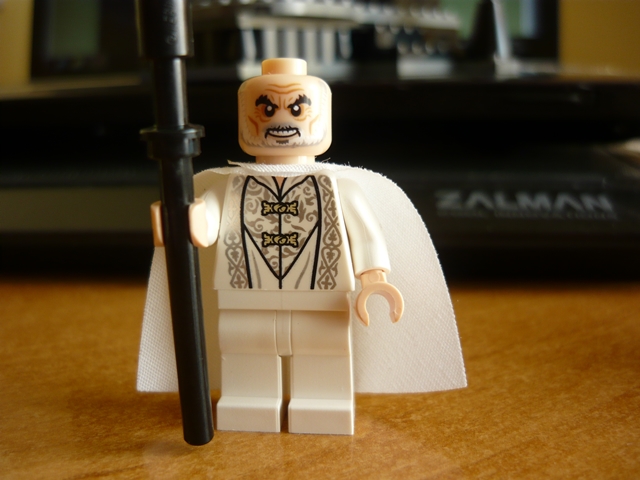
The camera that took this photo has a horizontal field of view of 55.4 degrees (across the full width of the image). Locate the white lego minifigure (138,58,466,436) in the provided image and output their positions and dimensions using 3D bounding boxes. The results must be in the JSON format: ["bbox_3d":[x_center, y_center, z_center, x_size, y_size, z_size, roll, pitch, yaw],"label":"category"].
[{"bbox_3d":[-0.004,0.001,0.067,0.042,0.040,0.022,1,9,8],"label":"white lego minifigure"}]

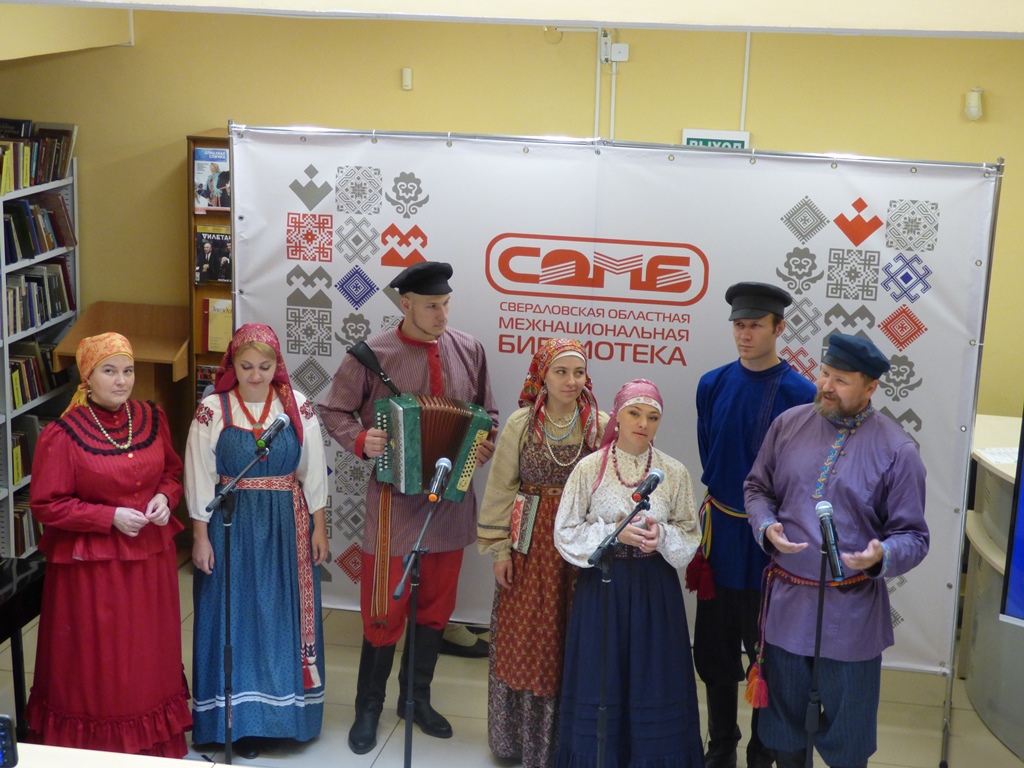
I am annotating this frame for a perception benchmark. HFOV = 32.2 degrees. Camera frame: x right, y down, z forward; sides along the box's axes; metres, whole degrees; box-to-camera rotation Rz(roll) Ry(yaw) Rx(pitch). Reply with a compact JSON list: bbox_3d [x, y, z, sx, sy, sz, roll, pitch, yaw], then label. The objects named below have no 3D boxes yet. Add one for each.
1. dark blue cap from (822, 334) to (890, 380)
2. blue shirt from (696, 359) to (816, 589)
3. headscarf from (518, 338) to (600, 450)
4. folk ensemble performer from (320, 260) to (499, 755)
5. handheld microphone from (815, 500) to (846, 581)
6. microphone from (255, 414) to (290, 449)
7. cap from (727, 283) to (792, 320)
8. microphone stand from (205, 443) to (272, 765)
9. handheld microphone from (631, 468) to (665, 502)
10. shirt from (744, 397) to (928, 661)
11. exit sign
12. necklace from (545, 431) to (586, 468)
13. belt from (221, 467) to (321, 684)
[{"bbox_3d":[1.117,-0.083,5.740,0.245,0.120,0.210,8,18,-44],"label":"dark blue cap"},{"bbox_3d":[0.888,0.327,6.420,0.450,0.830,0.280,4,14,9],"label":"blue shirt"},{"bbox_3d":[0.173,0.018,6.396,0.300,0.380,0.270,-2,14,-16],"label":"headscarf"},{"bbox_3d":[-0.404,0.474,6.607,0.670,1.860,0.500,-2,14,-14],"label":"folk ensemble performer"},{"bbox_3d":[0.952,0.467,5.300,0.052,0.250,0.052,-9,-23,2],"label":"handheld microphone"},{"bbox_3d":[-0.806,0.159,6.000,0.050,0.050,0.250,-18,14,17],"label":"microphone"},{"bbox_3d":[0.874,-0.291,6.270,0.240,0.110,0.270,10,16,29],"label":"cap"},{"bbox_3d":[-0.986,0.855,6.215,0.550,1.270,0.550,11,17,35],"label":"microphone stand"},{"bbox_3d":[0.431,0.325,5.620,0.050,0.050,0.250,4,15,19],"label":"handheld microphone"},{"bbox_3d":[1.058,0.494,5.821,0.600,0.850,0.420,6,14,18],"label":"shirt"},{"bbox_3d":[0.913,-1.063,7.971,0.305,0.150,0.030,4,14,10],"label":"exit sign"},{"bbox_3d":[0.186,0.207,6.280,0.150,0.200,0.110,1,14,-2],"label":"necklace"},{"bbox_3d":[-0.896,0.685,6.587,0.380,0.790,0.280,1,14,-3],"label":"belt"}]

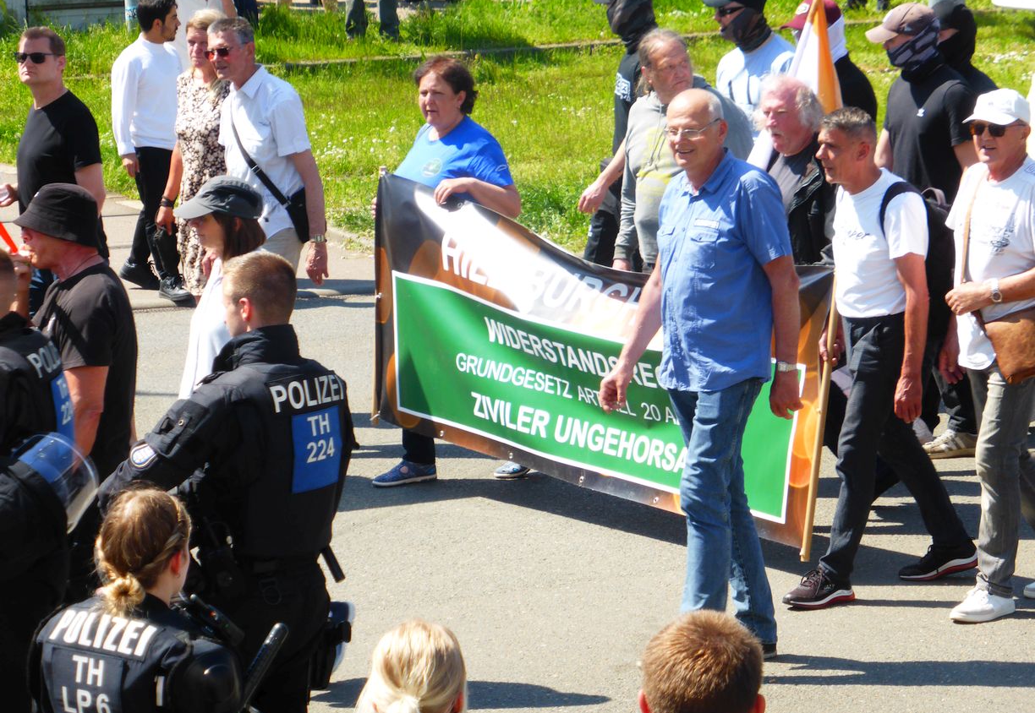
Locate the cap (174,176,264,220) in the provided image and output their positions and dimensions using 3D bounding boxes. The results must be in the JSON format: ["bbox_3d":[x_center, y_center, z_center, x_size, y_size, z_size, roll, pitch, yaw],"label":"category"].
[{"bbox_3d":[-0.917,-0.488,17.200,0.270,0.130,0.185,-2,6,-14],"label":"cap"}]

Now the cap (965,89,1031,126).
[{"bbox_3d":[1.668,-0.864,19.400,0.265,0.135,0.180,-6,8,-42],"label":"cap"}]

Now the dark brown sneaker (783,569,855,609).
[{"bbox_3d":[1.058,0.820,19.619,0.295,0.115,0.108,-4,7,-31],"label":"dark brown sneaker"}]

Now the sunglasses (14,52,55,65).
[{"bbox_3d":[-2.045,-1.267,23.700,0.145,0.048,0.145,4,7,30],"label":"sunglasses"}]

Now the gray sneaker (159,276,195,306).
[{"bbox_3d":[-1.825,-0.355,29.900,0.105,0.120,0.290,-4,7,-32],"label":"gray sneaker"}]

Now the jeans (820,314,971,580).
[{"bbox_3d":[1.343,0.323,19.850,0.540,0.930,0.390,-4,7,-33],"label":"jeans"}]

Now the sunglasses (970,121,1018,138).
[{"bbox_3d":[1.631,-0.773,19.000,0.145,0.050,0.140,3,7,28],"label":"sunglasses"}]

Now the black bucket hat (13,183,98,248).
[{"bbox_3d":[-1.427,-0.436,17.300,0.280,0.165,0.260,12,6,-1],"label":"black bucket hat"}]

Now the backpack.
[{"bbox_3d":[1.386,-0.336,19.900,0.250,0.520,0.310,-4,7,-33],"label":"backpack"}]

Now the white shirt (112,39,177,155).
[{"bbox_3d":[-2.065,-1.451,31.000,0.290,0.660,0.470,5,8,42],"label":"white shirt"}]

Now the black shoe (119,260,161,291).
[{"bbox_3d":[-2.100,-0.454,31.100,0.290,0.125,0.110,21,16,32],"label":"black shoe"}]

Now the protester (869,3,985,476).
[{"bbox_3d":[1.715,-0.521,23.500,0.440,1.880,0.540,-6,8,-43],"label":"protester"}]

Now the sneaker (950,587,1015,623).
[{"bbox_3d":[1.604,0.860,19.303,0.295,0.105,0.108,-6,8,-43],"label":"sneaker"}]

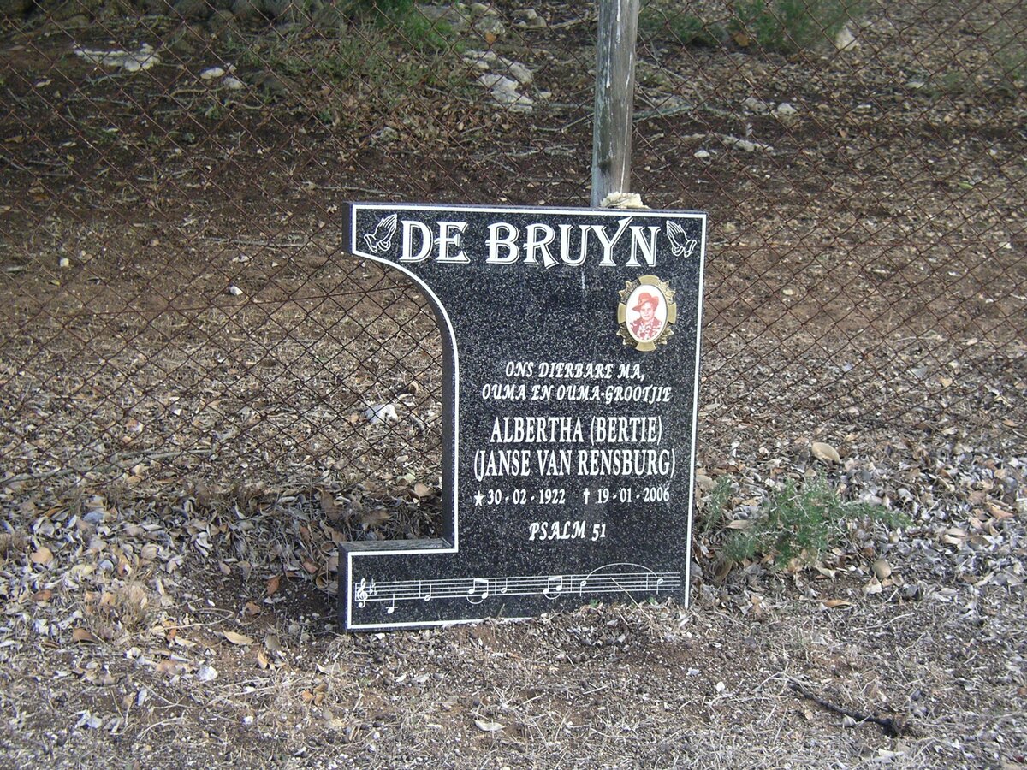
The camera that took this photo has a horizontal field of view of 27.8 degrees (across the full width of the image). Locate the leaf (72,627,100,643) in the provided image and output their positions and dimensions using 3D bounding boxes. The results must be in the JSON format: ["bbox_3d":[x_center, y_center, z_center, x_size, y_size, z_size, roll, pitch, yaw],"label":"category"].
[{"bbox_3d":[-0.834,0.488,4.052,0.053,0.022,0.038,2,12,0],"label":"leaf"}]

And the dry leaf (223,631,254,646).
[{"bbox_3d":[-0.539,0.496,4.072,0.060,0.018,0.037,2,12,0],"label":"dry leaf"}]

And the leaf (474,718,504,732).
[{"bbox_3d":[-0.043,0.606,3.687,0.051,0.017,0.035,2,12,0],"label":"leaf"}]

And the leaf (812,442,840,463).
[{"bbox_3d":[0.843,0.181,5.595,0.078,0.036,0.050,2,12,0],"label":"leaf"}]

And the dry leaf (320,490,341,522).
[{"bbox_3d":[-0.431,0.285,4.894,0.048,0.062,0.035,2,12,0],"label":"dry leaf"}]

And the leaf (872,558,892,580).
[{"bbox_3d":[0.818,0.409,4.611,0.045,0.036,0.035,2,12,0],"label":"leaf"}]

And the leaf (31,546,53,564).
[{"bbox_3d":[-1.026,0.371,4.513,0.052,0.028,0.040,2,12,0],"label":"leaf"}]

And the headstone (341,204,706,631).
[{"bbox_3d":[0.017,0.064,4.232,0.732,0.850,0.087,0,8,-15],"label":"headstone"}]

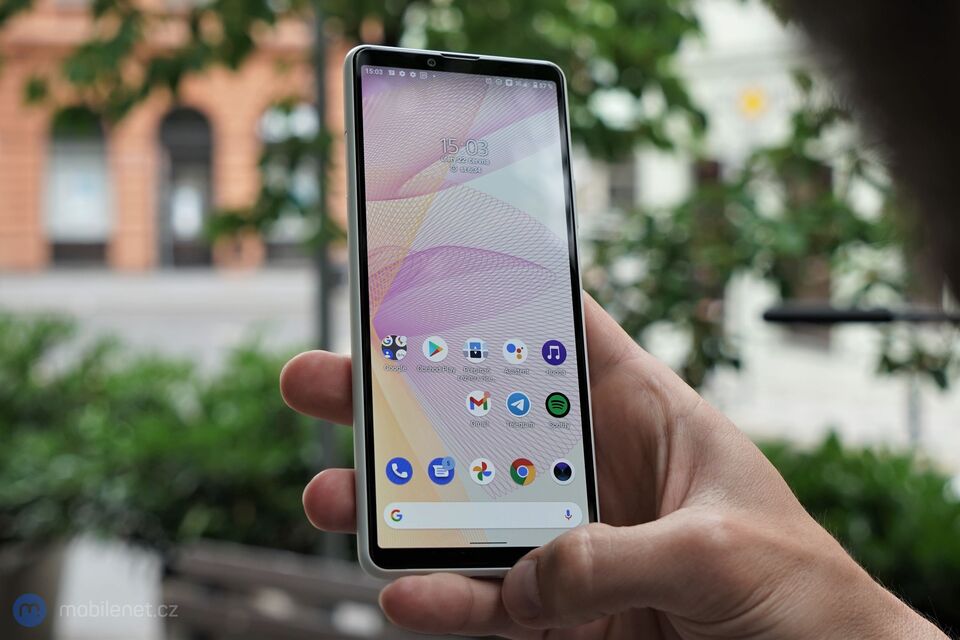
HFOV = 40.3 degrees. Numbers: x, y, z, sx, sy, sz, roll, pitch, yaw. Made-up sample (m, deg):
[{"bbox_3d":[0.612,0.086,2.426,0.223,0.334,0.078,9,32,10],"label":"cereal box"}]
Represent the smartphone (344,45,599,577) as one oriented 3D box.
[{"bbox_3d":[-0.003,-0.005,0.372,0.068,0.154,0.009,2,-17,-17],"label":"smartphone"}]

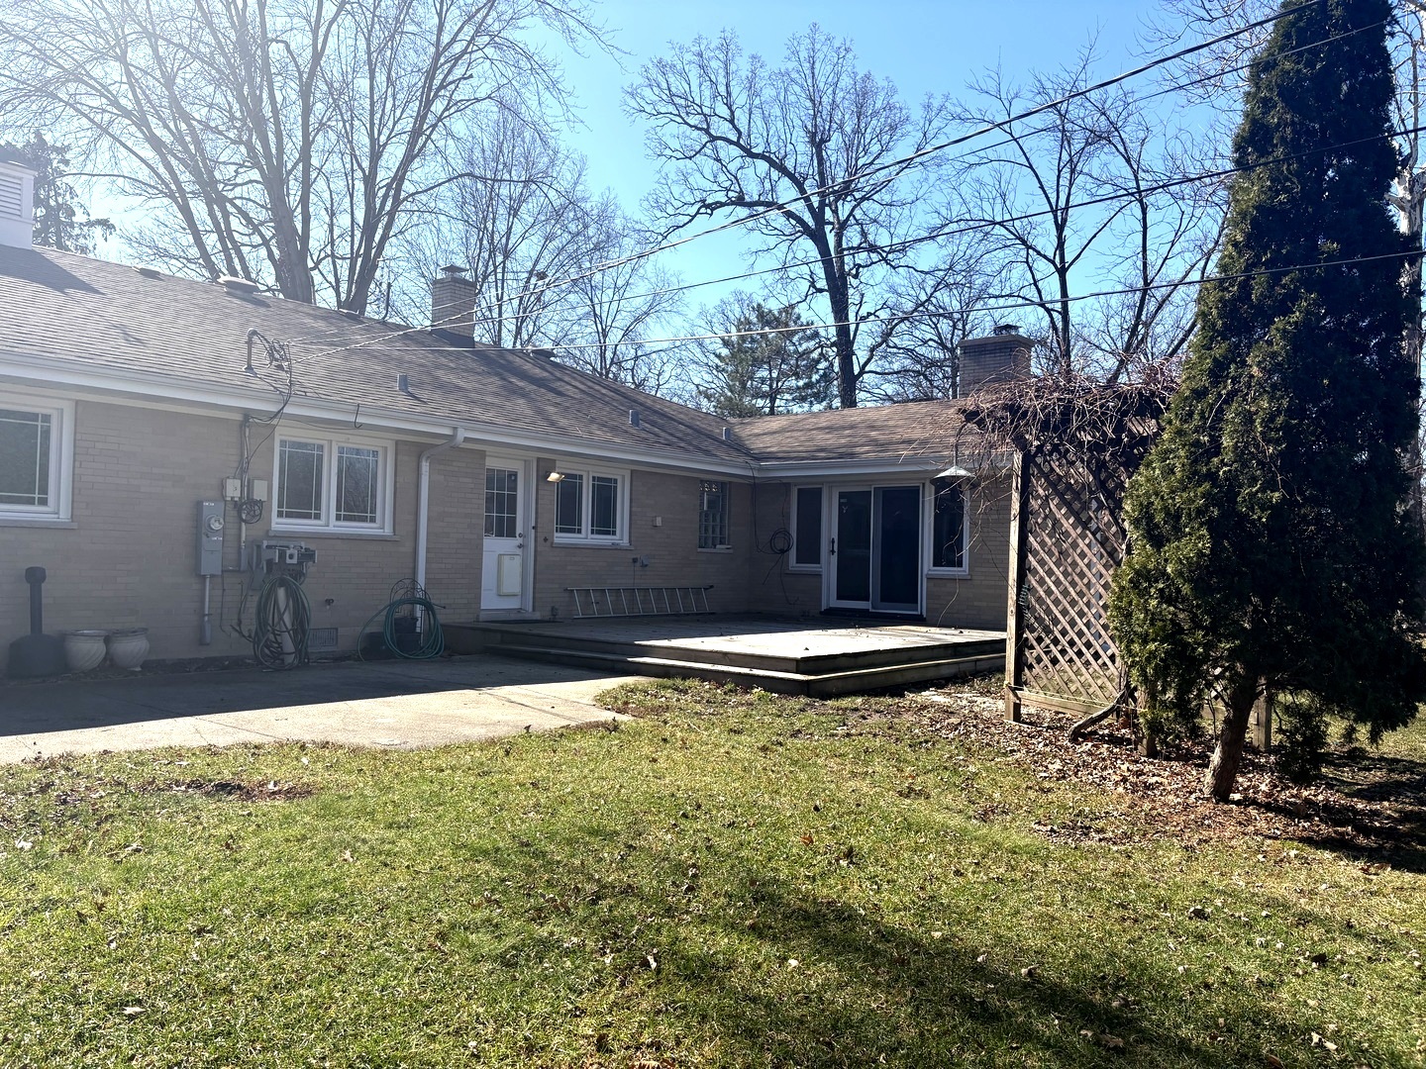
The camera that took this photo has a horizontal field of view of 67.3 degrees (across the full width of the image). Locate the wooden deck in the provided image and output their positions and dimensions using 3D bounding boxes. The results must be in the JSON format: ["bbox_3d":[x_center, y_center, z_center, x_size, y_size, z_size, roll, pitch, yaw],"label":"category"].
[{"bbox_3d":[0.716,1.417,14.044,5.590,0.310,6.670,1,-2,38],"label":"wooden deck"}]

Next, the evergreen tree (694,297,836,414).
[{"bbox_3d":[2.129,-3.900,46.000,6.200,12.500,6.200,2,-1,3],"label":"evergreen tree"}]

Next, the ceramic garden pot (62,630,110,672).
[{"bbox_3d":[-5.756,1.069,9.830,0.360,0.360,0.360,3,-2,-30],"label":"ceramic garden pot"}]

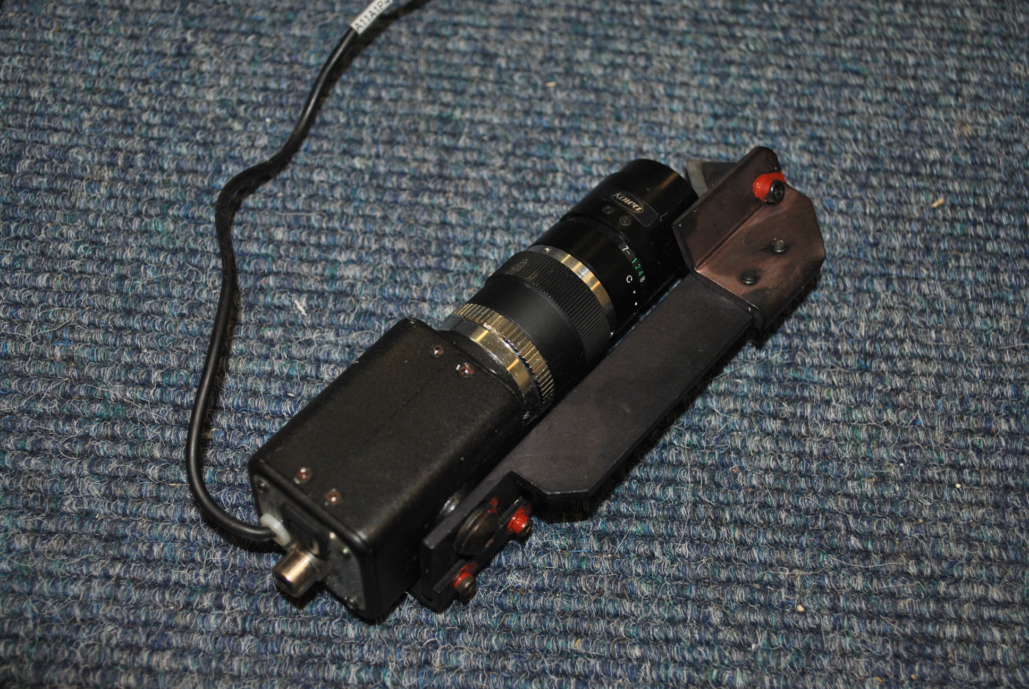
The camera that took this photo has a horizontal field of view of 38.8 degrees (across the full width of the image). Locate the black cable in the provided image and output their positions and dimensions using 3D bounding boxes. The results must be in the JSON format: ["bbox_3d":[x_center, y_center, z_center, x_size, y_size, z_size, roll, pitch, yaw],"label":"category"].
[{"bbox_3d":[-0.067,-0.028,0.392,0.033,0.018,0.173,6,60,-2],"label":"black cable"}]

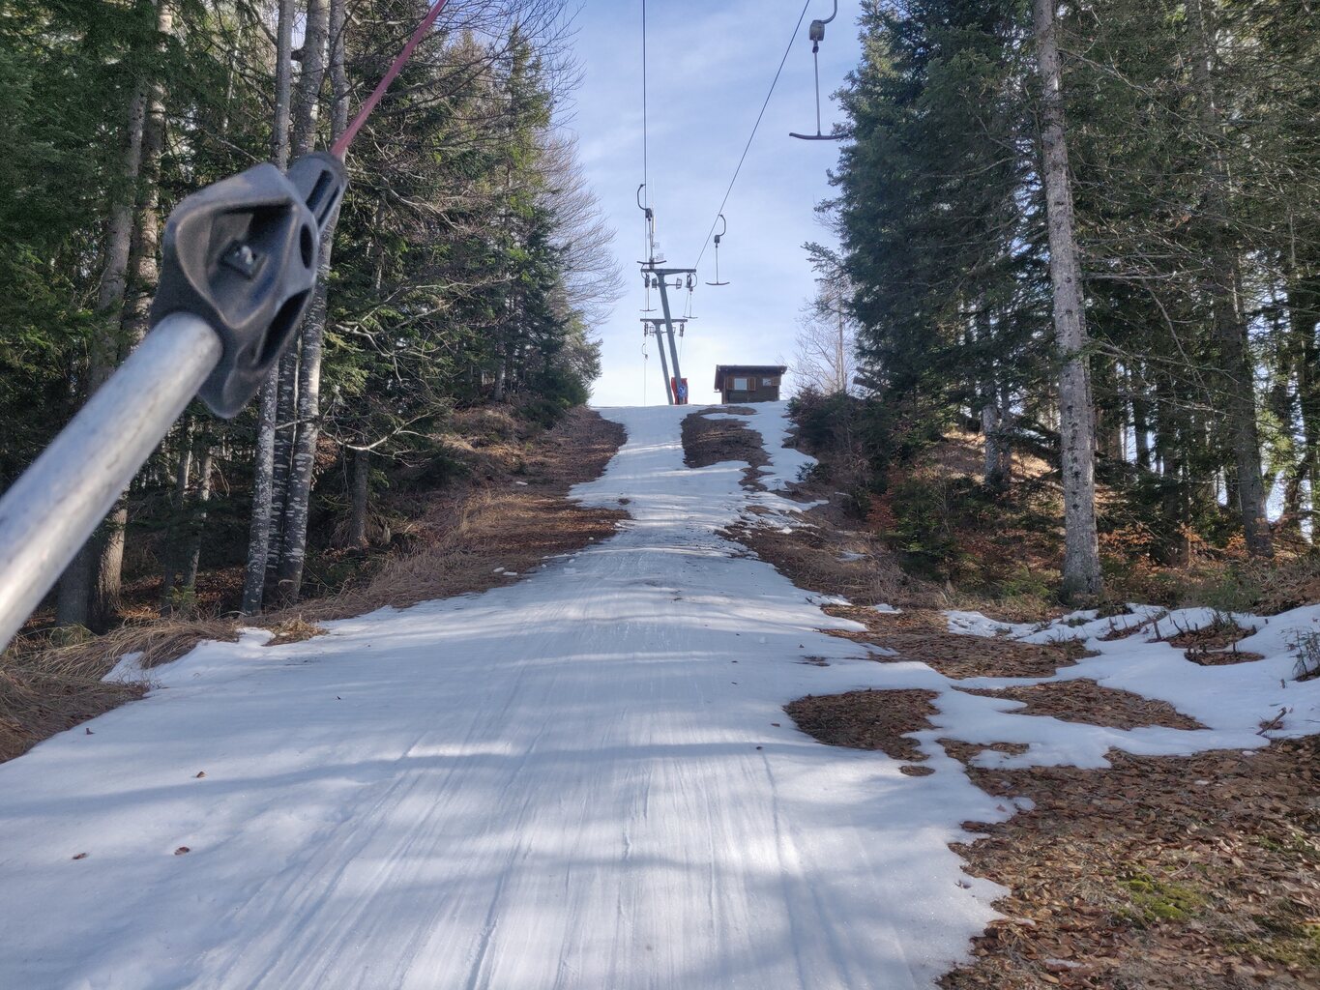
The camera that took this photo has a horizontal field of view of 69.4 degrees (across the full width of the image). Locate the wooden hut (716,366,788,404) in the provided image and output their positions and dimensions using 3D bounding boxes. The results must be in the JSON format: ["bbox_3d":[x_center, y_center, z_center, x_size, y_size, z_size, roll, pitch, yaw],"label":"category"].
[{"bbox_3d":[6.350,-7.200,67.300,4.750,2.850,3.800,0,-10,3],"label":"wooden hut"}]

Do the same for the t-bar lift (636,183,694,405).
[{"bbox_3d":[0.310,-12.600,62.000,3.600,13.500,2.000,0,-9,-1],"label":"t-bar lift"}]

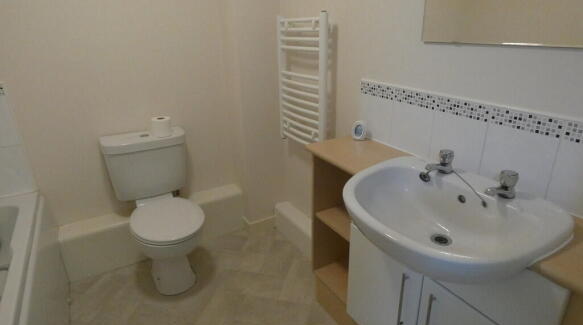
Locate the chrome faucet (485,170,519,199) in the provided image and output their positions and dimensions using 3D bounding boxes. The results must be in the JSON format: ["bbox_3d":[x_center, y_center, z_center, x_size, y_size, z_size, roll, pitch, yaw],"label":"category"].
[{"bbox_3d":[0.571,0.068,0.910,0.117,0.081,0.055,-13,25,-27],"label":"chrome faucet"}]

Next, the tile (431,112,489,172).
[{"bbox_3d":[0.564,-0.063,1.147,0.010,0.193,0.196,-13,25,-27],"label":"tile"}]

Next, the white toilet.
[{"bbox_3d":[-0.731,0.287,1.929,0.462,0.778,0.721,-13,25,-27],"label":"white toilet"}]

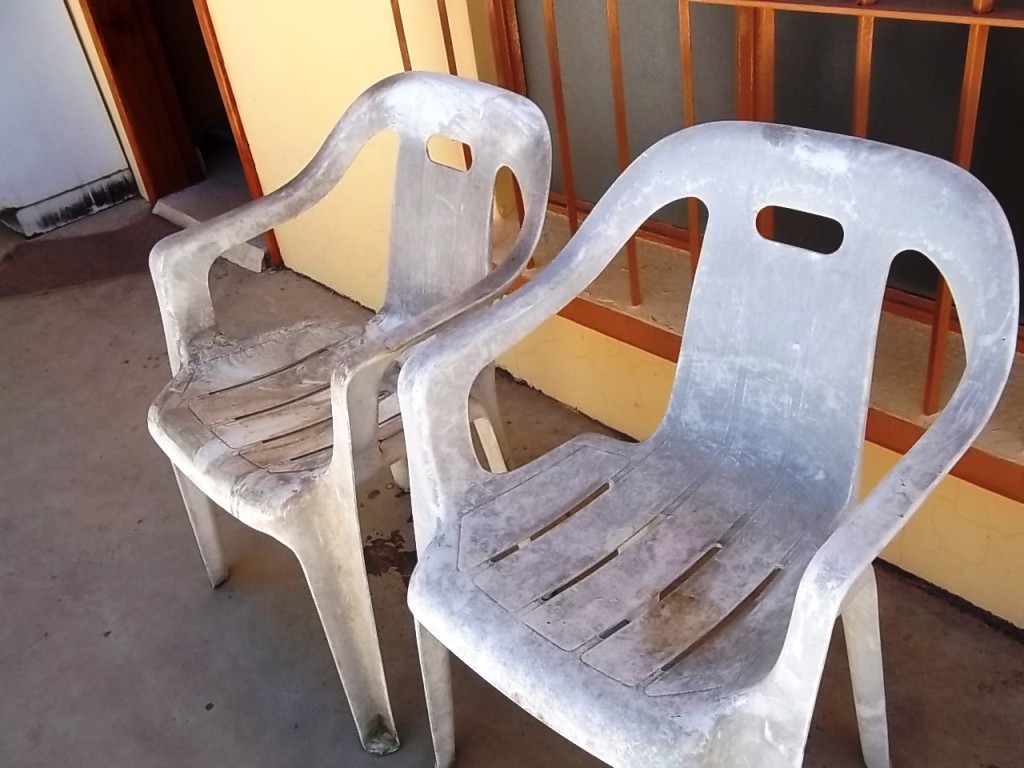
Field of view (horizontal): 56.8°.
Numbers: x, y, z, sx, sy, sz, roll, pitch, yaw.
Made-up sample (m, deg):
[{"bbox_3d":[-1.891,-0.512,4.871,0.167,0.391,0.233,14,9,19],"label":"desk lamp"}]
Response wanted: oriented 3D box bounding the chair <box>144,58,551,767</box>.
[{"bbox_3d":[-0.233,0.011,1.460,0.557,0.810,0.560,-31,39,-30],"label":"chair"}]

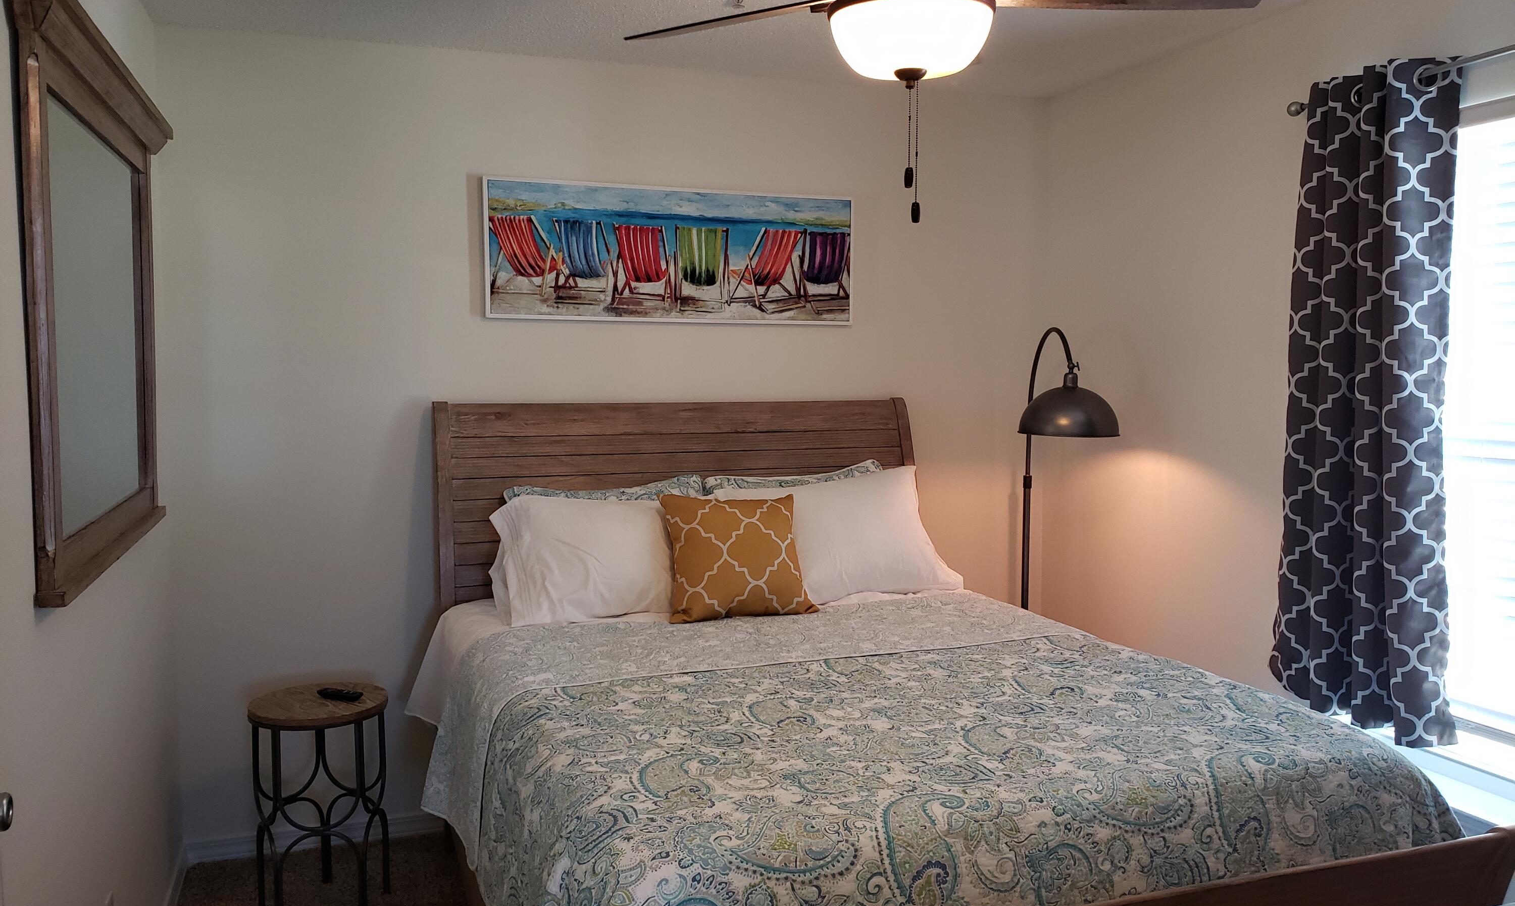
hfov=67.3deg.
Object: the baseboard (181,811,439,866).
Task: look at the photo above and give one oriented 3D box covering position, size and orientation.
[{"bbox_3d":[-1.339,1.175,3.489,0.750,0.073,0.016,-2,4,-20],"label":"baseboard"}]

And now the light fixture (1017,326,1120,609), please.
[{"bbox_3d":[1.018,0.367,3.962,0.335,1.605,0.570,-2,4,-20],"label":"light fixture"}]

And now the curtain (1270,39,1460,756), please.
[{"bbox_3d":[1.501,-0.121,2.838,0.120,1.600,0.510,-2,4,-20],"label":"curtain"}]

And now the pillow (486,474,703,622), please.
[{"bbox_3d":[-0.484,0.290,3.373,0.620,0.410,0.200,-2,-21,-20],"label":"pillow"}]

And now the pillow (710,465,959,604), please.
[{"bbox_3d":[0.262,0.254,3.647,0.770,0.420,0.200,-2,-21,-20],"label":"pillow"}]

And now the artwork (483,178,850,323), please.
[{"bbox_3d":[-0.262,-0.645,3.734,1.237,0.430,0.034,-2,4,-20],"label":"artwork"}]

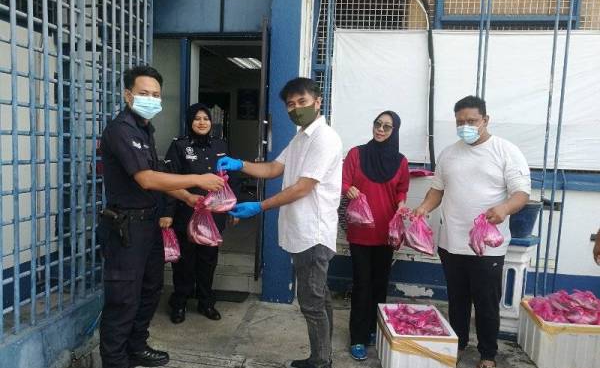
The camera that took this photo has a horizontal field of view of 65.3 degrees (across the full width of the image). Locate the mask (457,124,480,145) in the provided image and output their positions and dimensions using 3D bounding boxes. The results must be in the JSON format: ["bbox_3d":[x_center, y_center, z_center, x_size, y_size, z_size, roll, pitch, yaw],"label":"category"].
[{"bbox_3d":[1.010,-0.297,2.806,0.140,0.120,0.090,7,7,40],"label":"mask"}]

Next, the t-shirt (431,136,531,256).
[{"bbox_3d":[1.107,0.068,2.870,0.540,0.670,0.340,5,6,30],"label":"t-shirt"}]

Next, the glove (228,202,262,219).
[{"bbox_3d":[-0.282,0.137,2.420,0.180,0.090,0.100,2,5,-6],"label":"glove"}]

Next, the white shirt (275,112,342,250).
[{"bbox_3d":[0.047,0.003,2.570,0.340,0.760,0.470,0,6,-21],"label":"white shirt"}]

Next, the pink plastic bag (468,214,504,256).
[{"bbox_3d":[1.052,0.285,2.640,0.185,0.215,0.140,5,6,25],"label":"pink plastic bag"}]

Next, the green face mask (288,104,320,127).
[{"bbox_3d":[0.018,-0.363,2.480,0.145,0.128,0.100,6,7,38],"label":"green face mask"}]

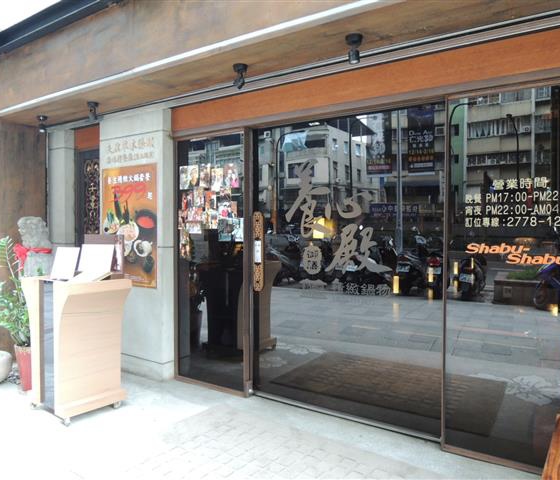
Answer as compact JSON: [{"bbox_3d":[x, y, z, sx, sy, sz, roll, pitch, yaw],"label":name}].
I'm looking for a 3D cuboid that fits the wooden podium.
[{"bbox_3d":[-1.658,0.839,3.608,0.806,1.037,0.496,1,2,38],"label":"wooden podium"}]

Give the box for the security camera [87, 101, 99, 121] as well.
[{"bbox_3d":[-1.816,-1.240,4.310,0.110,0.160,0.120,0,1,-12],"label":"security camera"}]

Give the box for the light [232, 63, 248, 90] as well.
[{"bbox_3d":[-0.299,-1.210,3.313,0.110,0.165,0.120,1,2,33],"label":"light"}]

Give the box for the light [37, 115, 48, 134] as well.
[{"bbox_3d":[-2.601,-1.253,4.861,0.110,0.165,0.110,1,2,33],"label":"light"}]

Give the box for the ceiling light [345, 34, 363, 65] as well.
[{"bbox_3d":[0.466,-1.195,2.799,0.110,0.165,0.110,0,1,0],"label":"ceiling light"}]

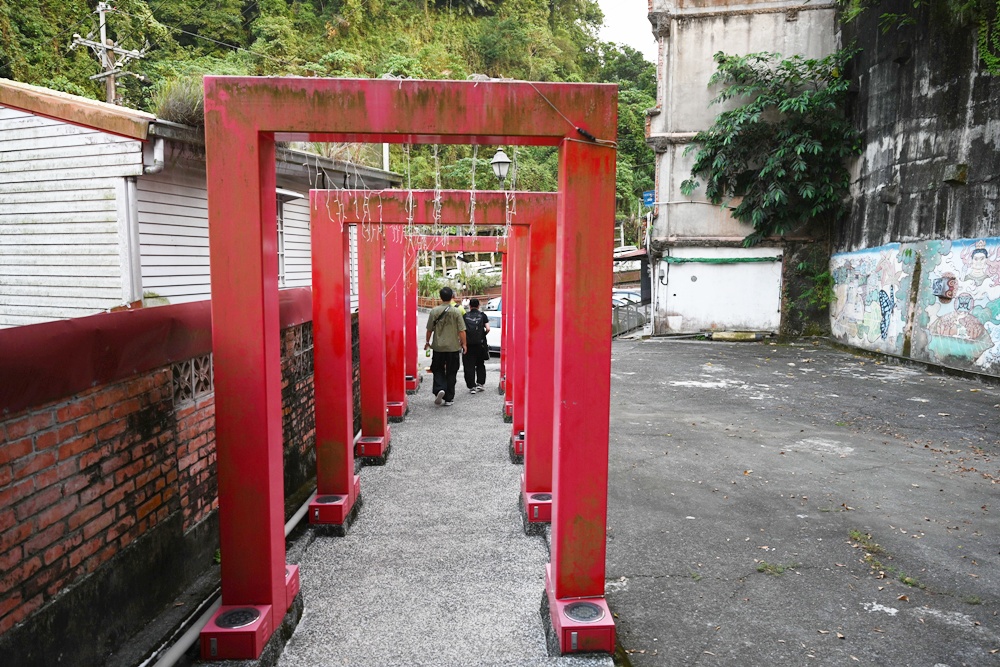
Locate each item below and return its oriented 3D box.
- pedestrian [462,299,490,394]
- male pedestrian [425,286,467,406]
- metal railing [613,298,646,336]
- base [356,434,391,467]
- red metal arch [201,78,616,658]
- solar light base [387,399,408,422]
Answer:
[{"bbox_3d":[-0.380,0.208,10.728,0.470,1.525,0.430,0,5,-2],"label":"pedestrian"},{"bbox_3d":[-0.793,0.190,9.812,0.580,1.729,0.500,0,5,-3],"label":"male pedestrian"},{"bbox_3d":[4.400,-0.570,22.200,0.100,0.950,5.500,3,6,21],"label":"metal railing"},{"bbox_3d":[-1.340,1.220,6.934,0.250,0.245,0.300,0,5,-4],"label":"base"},{"bbox_3d":[-0.401,0.142,3.224,1.855,2.591,0.662,0,5,-2],"label":"red metal arch"},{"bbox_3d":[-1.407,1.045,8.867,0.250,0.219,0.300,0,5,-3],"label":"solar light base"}]

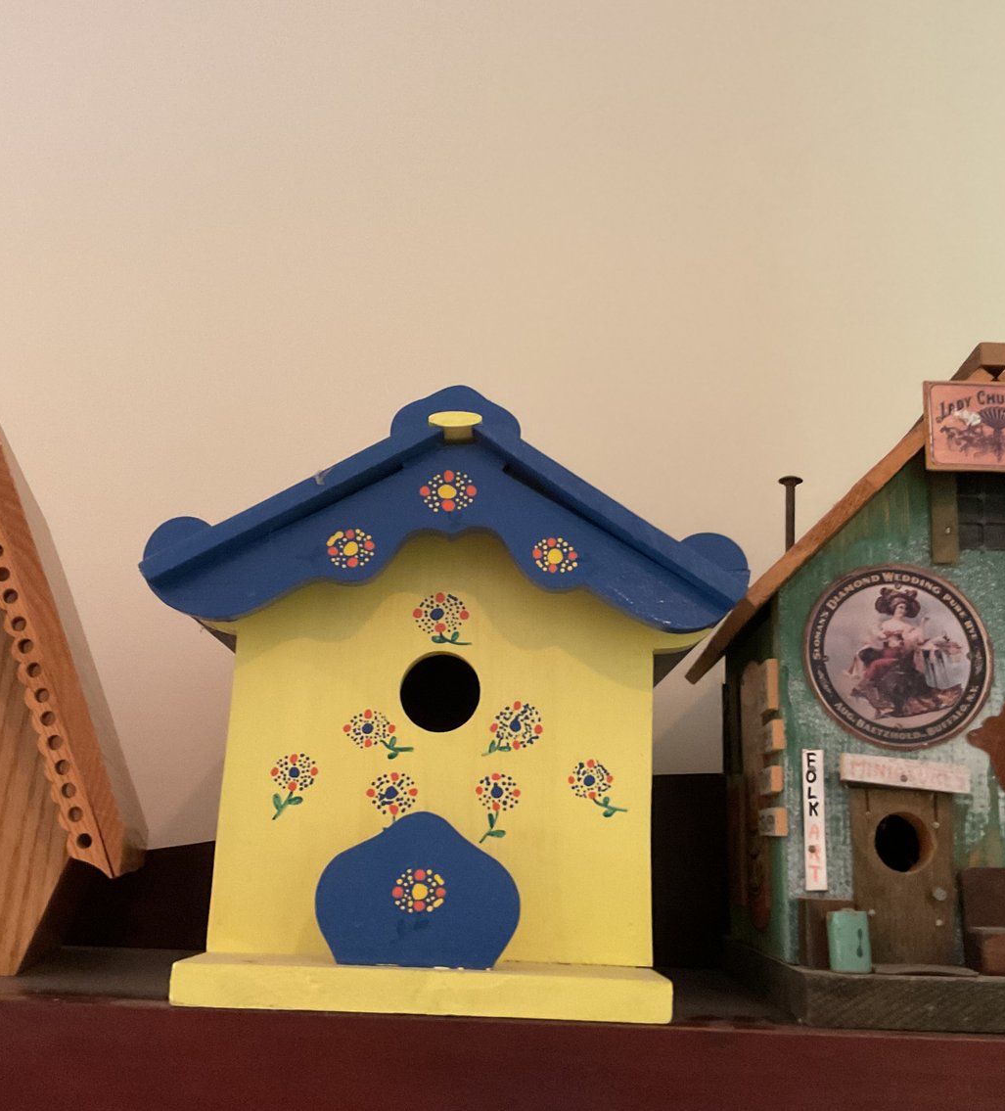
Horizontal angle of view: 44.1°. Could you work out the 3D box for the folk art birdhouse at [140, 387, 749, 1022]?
[{"bbox_3d":[-0.028,0.083,0.658,0.265,0.273,0.273,2,-14,0],"label":"folk art birdhouse"}]

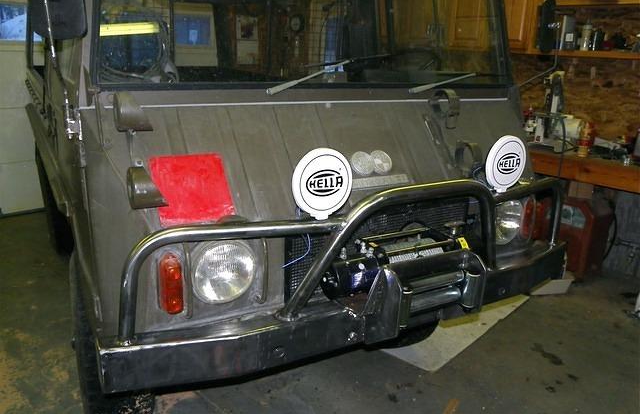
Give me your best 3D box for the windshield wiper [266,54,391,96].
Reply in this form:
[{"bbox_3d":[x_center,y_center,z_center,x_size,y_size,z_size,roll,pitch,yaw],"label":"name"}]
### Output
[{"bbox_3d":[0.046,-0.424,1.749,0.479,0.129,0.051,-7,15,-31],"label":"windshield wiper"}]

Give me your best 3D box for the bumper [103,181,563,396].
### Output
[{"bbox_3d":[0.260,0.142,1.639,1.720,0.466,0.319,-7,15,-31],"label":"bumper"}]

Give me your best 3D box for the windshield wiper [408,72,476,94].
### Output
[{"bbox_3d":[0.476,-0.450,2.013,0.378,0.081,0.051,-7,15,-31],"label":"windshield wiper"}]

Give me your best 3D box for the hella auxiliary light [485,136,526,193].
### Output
[{"bbox_3d":[0.562,-0.130,1.726,0.171,0.194,0.074,-7,15,-31],"label":"hella auxiliary light"}]

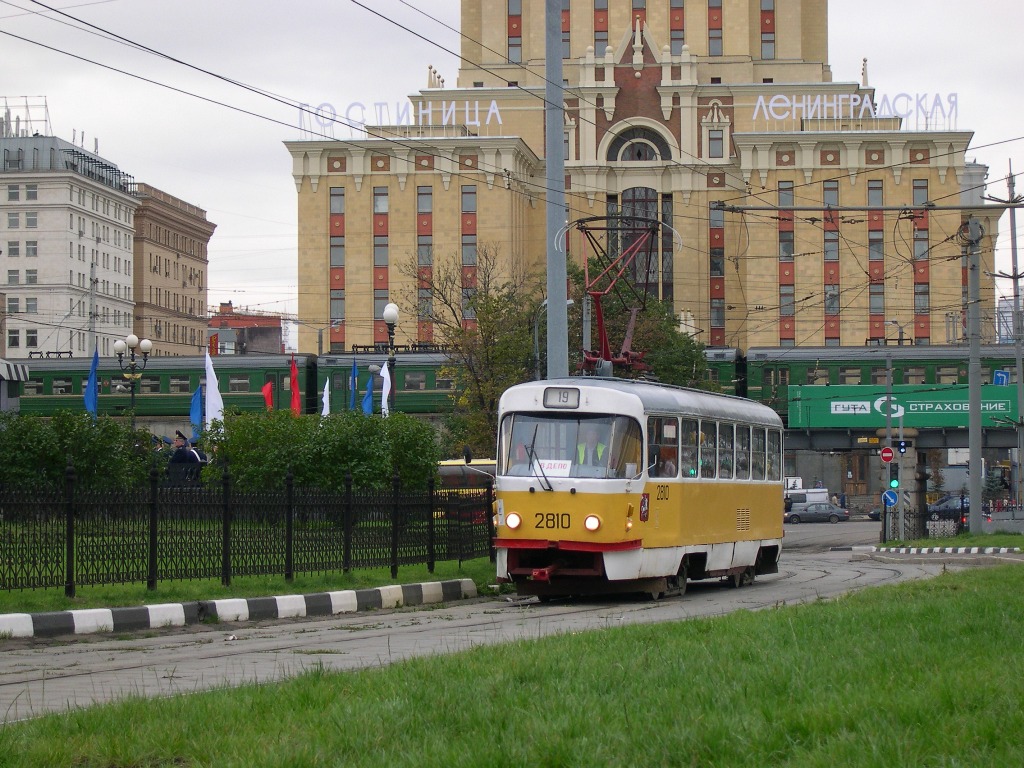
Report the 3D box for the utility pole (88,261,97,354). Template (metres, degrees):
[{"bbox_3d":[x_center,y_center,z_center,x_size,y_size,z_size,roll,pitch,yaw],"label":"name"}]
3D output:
[{"bbox_3d":[-23.107,-1.697,185.841,0.400,10.240,0.400,0,-2,0],"label":"utility pole"}]

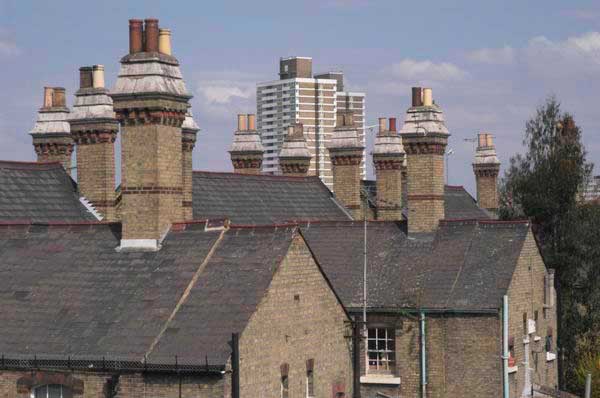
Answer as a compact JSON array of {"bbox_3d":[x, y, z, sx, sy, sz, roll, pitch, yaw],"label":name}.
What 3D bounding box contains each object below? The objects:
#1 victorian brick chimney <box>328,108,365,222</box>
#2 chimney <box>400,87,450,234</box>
[{"bbox_3d":[1.546,-1.134,51.600,1.040,3.600,0.740,0,0,23],"label":"victorian brick chimney"},{"bbox_3d":[3.631,-1.096,44.700,1.050,4.250,1.260,0,0,23],"label":"chimney"}]

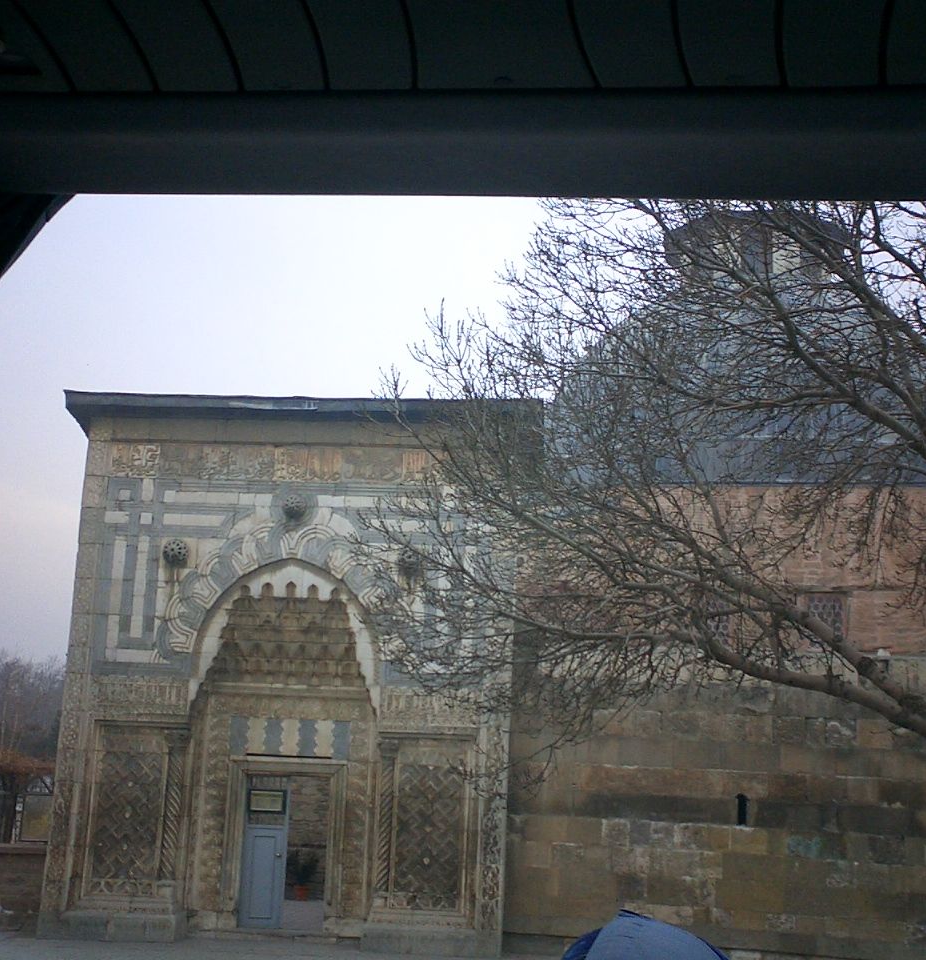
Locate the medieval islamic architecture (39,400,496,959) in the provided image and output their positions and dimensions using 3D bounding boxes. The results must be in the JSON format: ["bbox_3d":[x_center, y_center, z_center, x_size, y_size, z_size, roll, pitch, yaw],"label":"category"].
[{"bbox_3d":[-2.845,3.144,23.019,7.480,8.860,1.700,1,-13,4],"label":"medieval islamic architecture"}]

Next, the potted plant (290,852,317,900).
[{"bbox_3d":[-3.202,7.916,27.384,0.600,0.952,0.600,1,-13,4],"label":"potted plant"}]

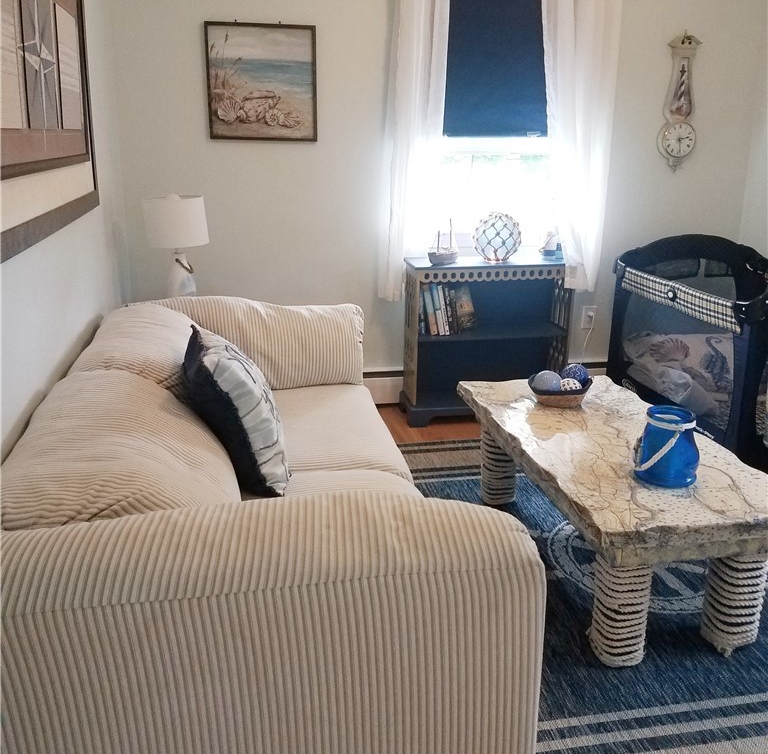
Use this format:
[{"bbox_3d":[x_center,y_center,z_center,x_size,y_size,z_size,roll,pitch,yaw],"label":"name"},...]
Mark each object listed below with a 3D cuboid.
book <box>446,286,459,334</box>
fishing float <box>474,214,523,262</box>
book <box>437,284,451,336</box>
[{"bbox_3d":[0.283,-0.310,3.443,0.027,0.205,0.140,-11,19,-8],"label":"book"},{"bbox_3d":[0.507,-0.625,3.439,0.218,0.218,0.218,-3,18,-12],"label":"fishing float"},{"bbox_3d":[0.253,-0.318,3.502,0.018,0.229,0.150,-13,19,-8],"label":"book"}]

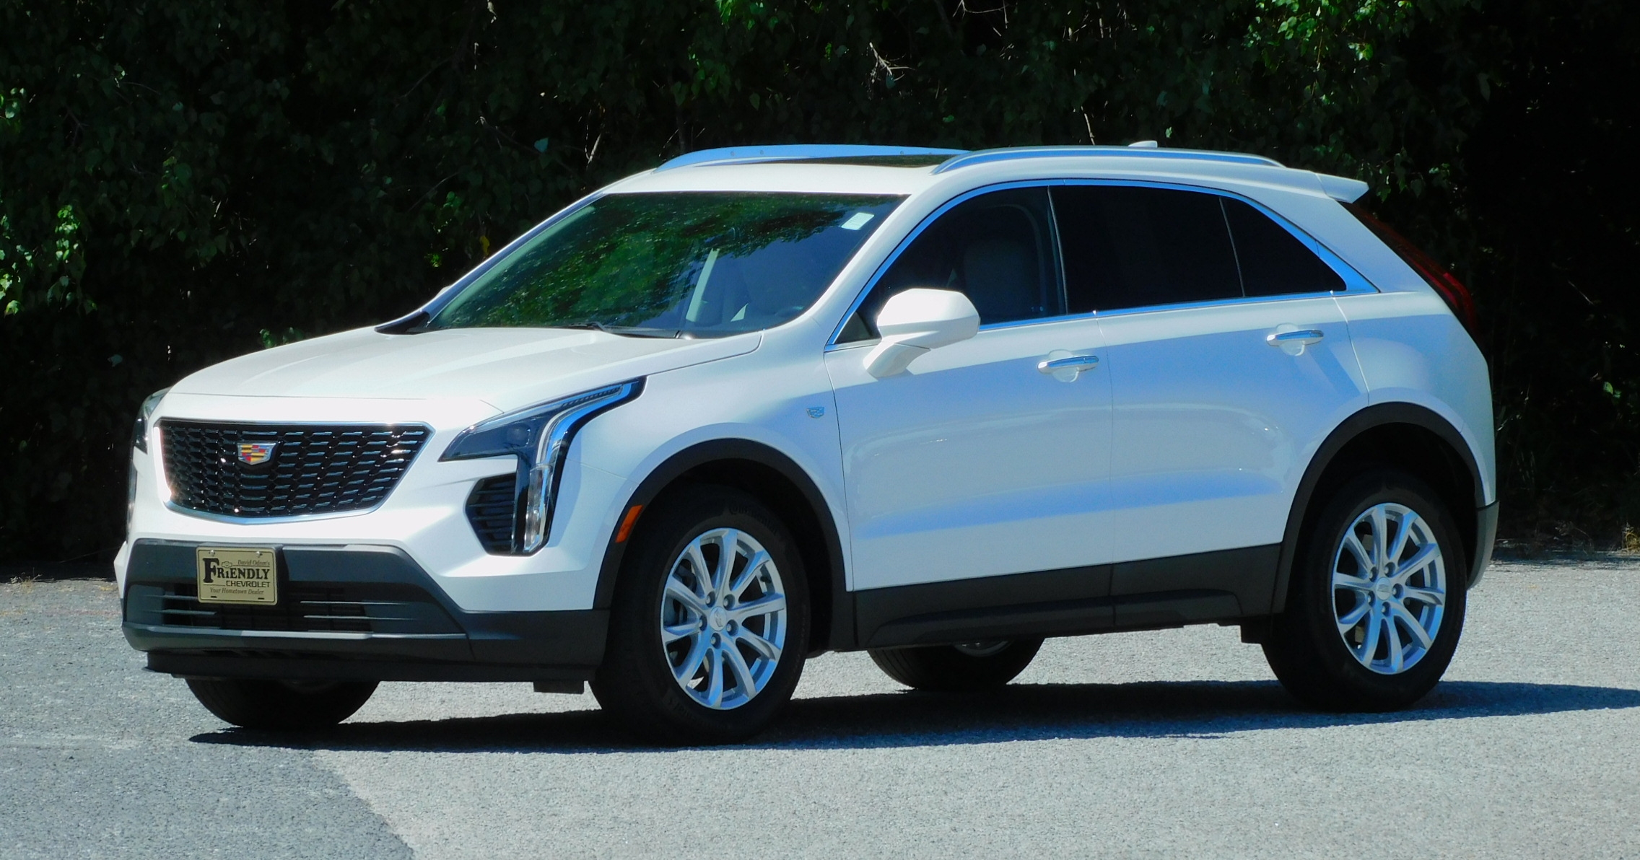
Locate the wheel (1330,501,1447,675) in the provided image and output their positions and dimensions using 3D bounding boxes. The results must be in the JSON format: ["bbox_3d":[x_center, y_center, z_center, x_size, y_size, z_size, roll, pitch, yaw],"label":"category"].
[{"bbox_3d":[1.566,0.455,36.949,0.210,0.495,0.495,2,2,43],"label":"wheel"}]

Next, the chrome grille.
[{"bbox_3d":[-1.511,0.115,35.112,1.090,0.285,0.170,1,2,44],"label":"chrome grille"}]

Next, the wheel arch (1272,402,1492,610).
[{"bbox_3d":[1.595,0.214,36.855,0.120,0.590,1.000,2,2,43],"label":"wheel arch"}]

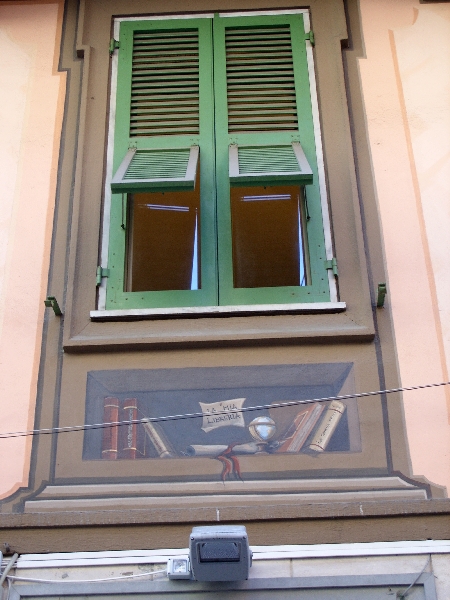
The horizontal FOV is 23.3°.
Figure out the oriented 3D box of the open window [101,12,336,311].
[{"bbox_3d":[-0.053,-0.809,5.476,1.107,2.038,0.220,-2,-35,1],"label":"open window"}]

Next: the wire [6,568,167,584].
[{"bbox_3d":[-0.535,1.070,4.209,0.620,0.044,0.030,-2,-35,1],"label":"wire"}]

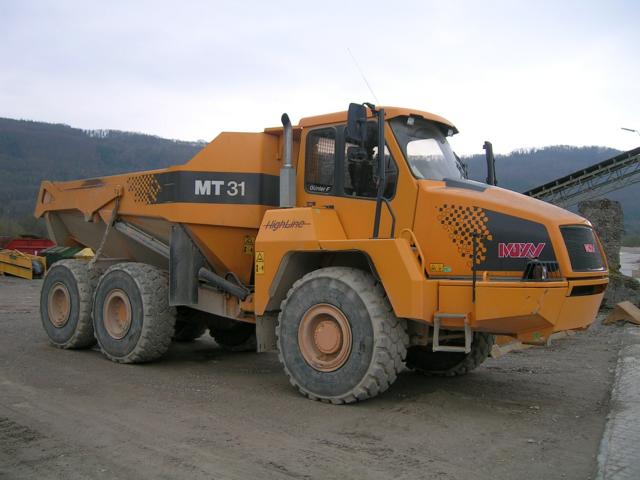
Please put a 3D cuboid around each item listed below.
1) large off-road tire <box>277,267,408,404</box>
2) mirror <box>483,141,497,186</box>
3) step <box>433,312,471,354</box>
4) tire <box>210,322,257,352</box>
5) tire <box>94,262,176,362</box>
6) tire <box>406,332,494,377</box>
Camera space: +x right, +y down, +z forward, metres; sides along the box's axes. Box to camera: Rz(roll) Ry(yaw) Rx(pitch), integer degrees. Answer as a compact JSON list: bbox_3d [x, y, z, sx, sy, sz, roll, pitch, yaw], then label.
[{"bbox_3d":[0.241,1.108,7.516,1.568,1.568,0.620,0,-2,39],"label":"large off-road tire"},{"bbox_3d":[2.451,-1.089,9.330,0.110,0.660,0.250,0,-1,15],"label":"mirror"},{"bbox_3d":[1.336,0.929,6.481,0.400,0.400,0.090,0,-2,39],"label":"step"},{"bbox_3d":[-1.429,1.192,11.921,1.568,1.568,0.620,0,-2,41],"label":"tire"},{"bbox_3d":[-2.923,1.133,10.195,1.568,1.568,0.620,0,-2,41],"label":"tire"},{"bbox_3d":[1.668,1.167,9.298,1.568,1.568,0.620,0,-2,39],"label":"tire"}]

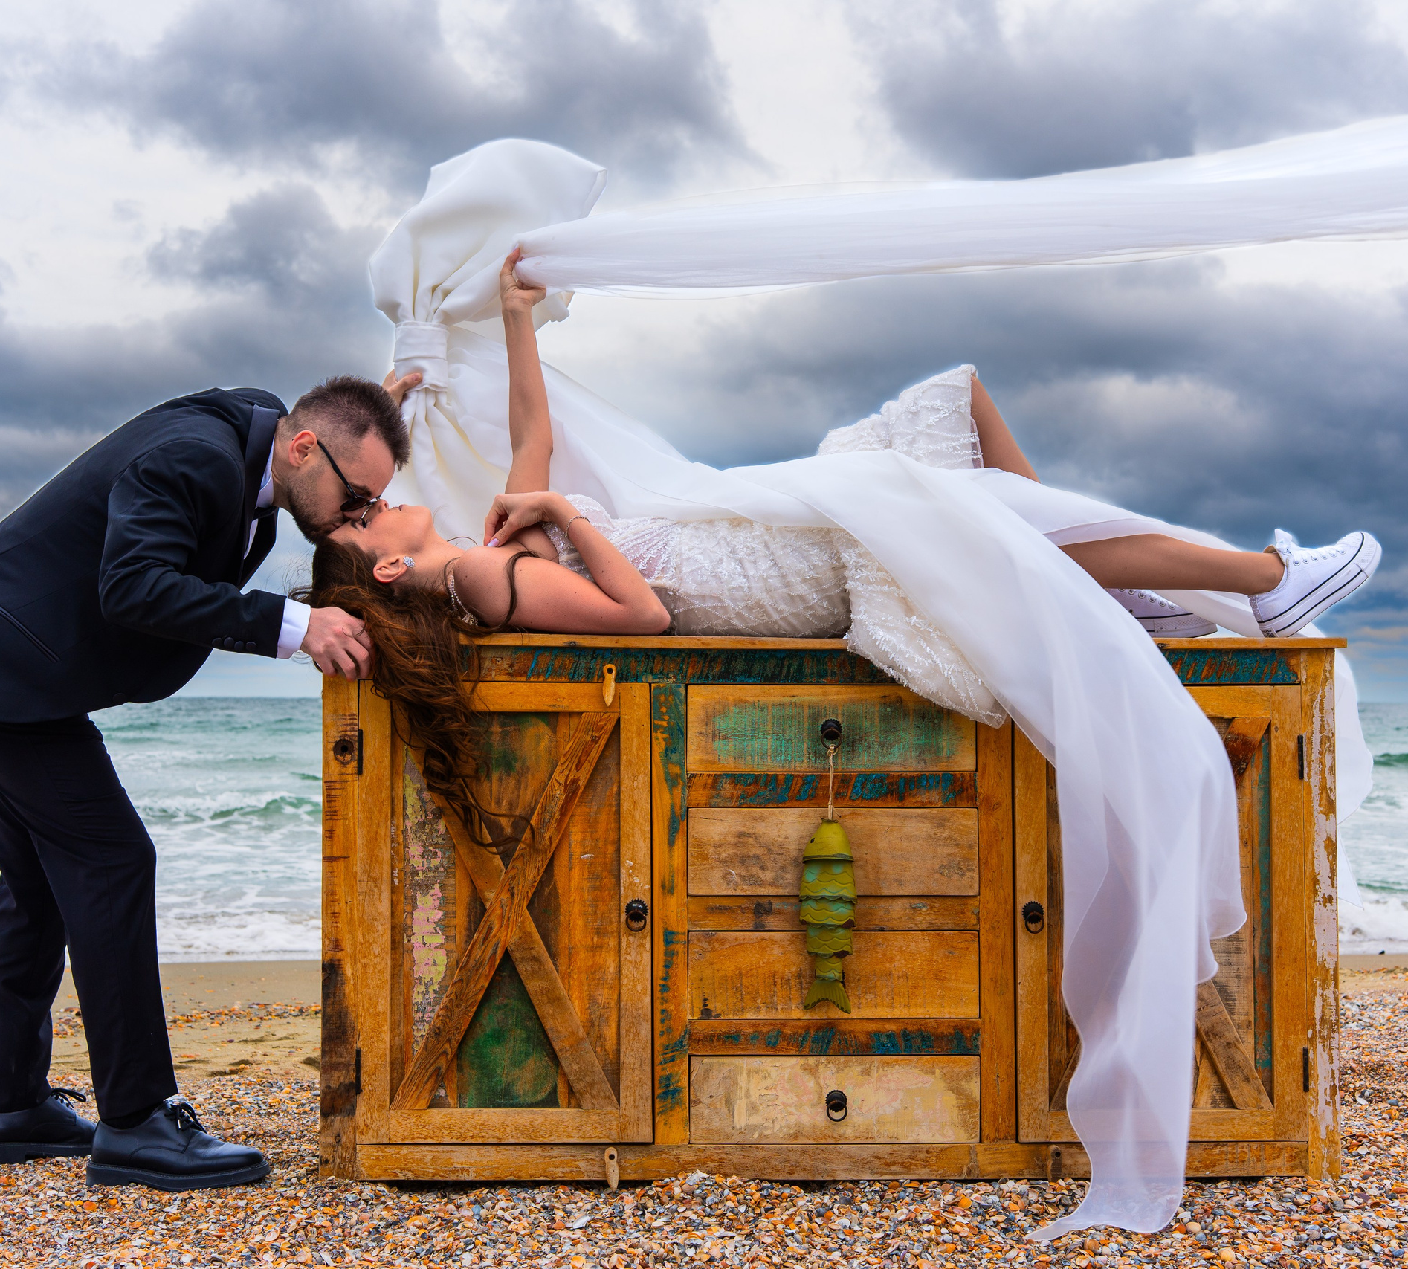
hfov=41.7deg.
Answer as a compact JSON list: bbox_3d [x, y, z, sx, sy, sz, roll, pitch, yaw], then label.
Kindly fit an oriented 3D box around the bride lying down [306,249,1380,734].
[{"bbox_3d":[0.250,-0.260,3.280,1.880,0.840,0.520,0,-2,0],"label":"bride lying down"}]

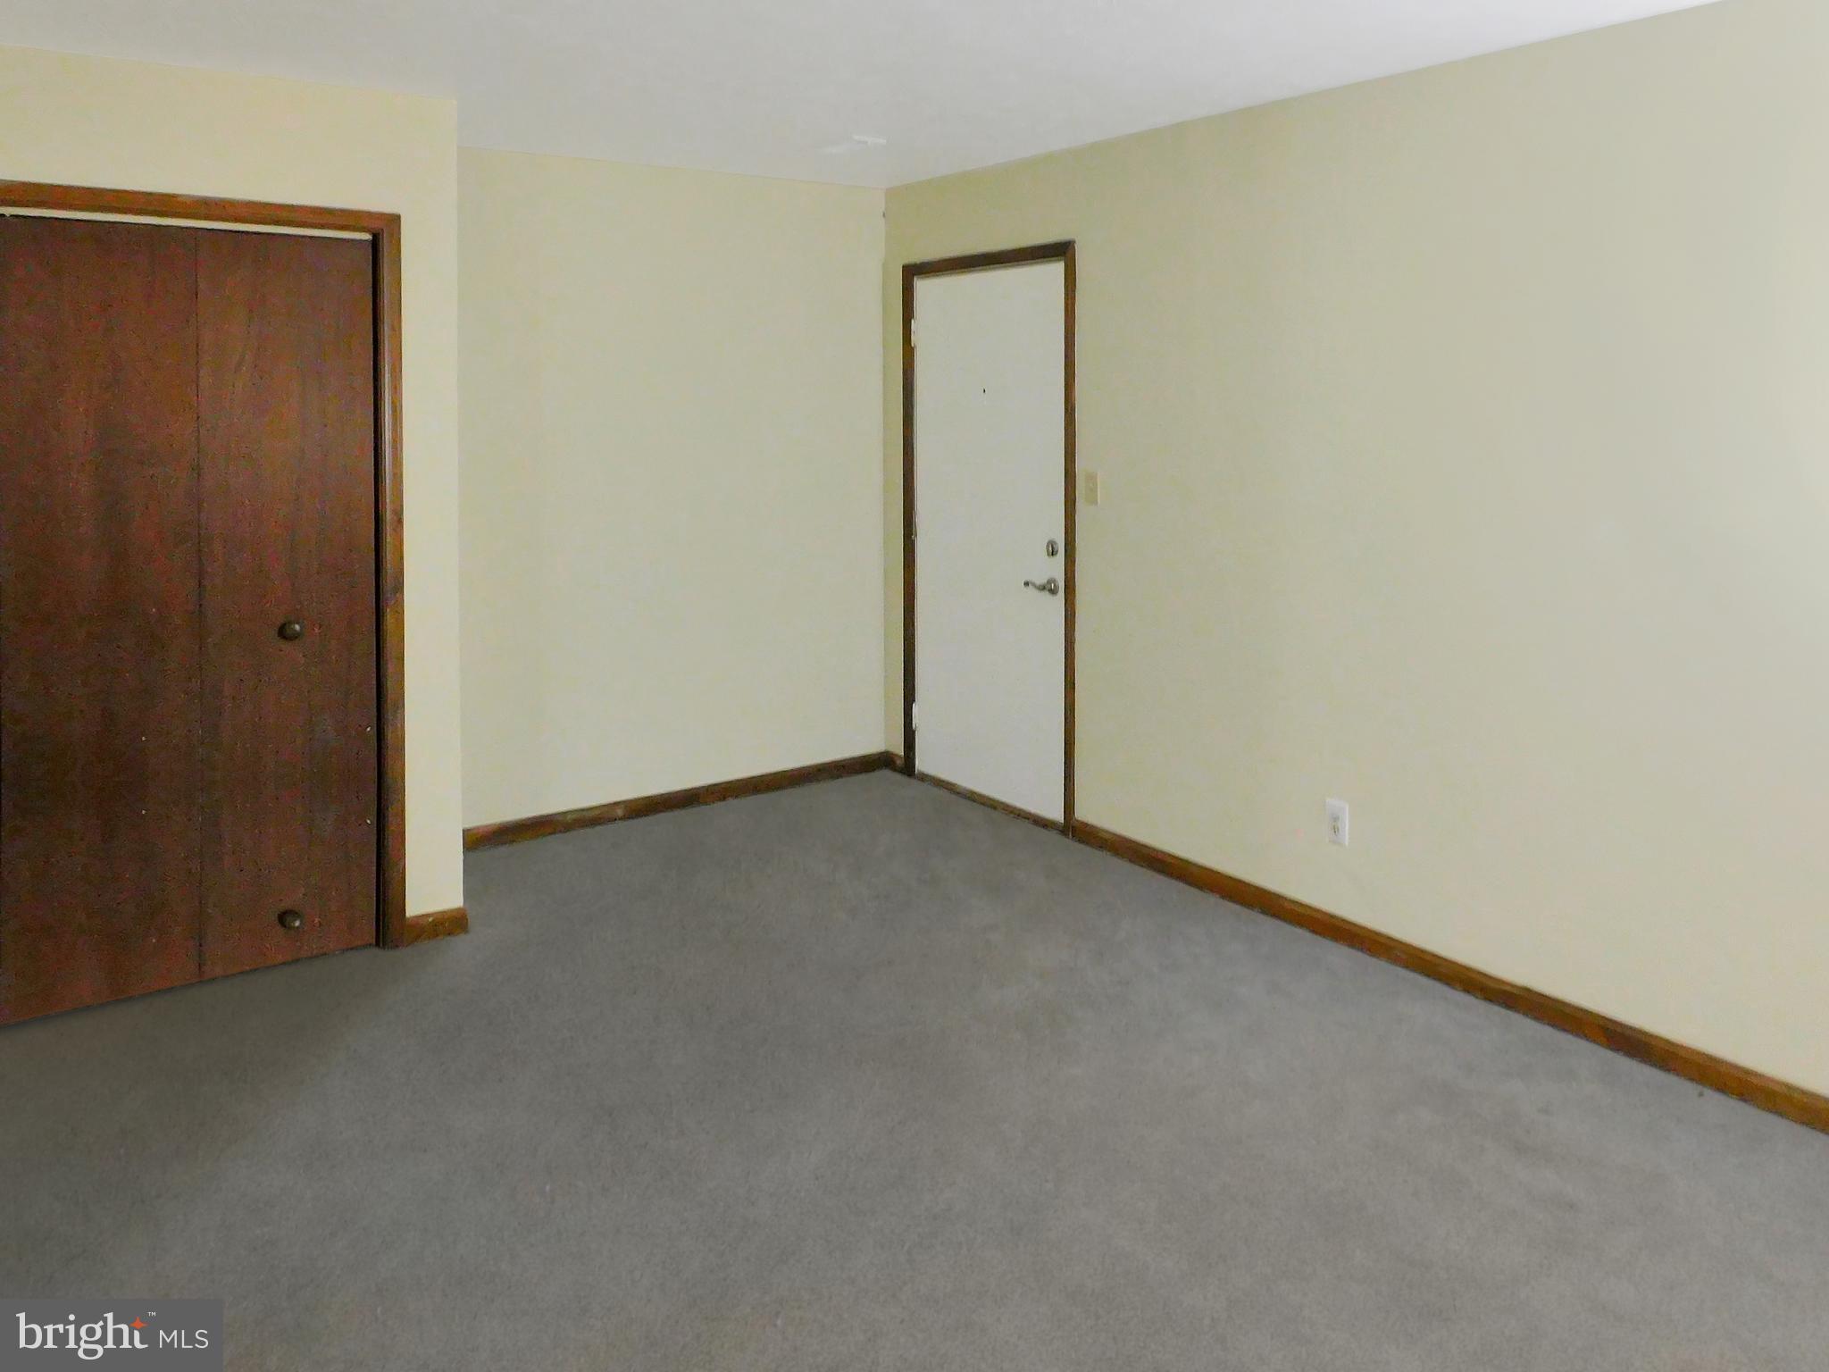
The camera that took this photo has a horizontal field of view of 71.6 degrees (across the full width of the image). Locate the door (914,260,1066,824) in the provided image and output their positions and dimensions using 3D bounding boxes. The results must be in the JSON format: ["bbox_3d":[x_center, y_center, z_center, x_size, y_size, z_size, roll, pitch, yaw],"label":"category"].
[{"bbox_3d":[0.296,-0.562,5.006,0.045,2.050,0.870,-9,15,-37],"label":"door"}]

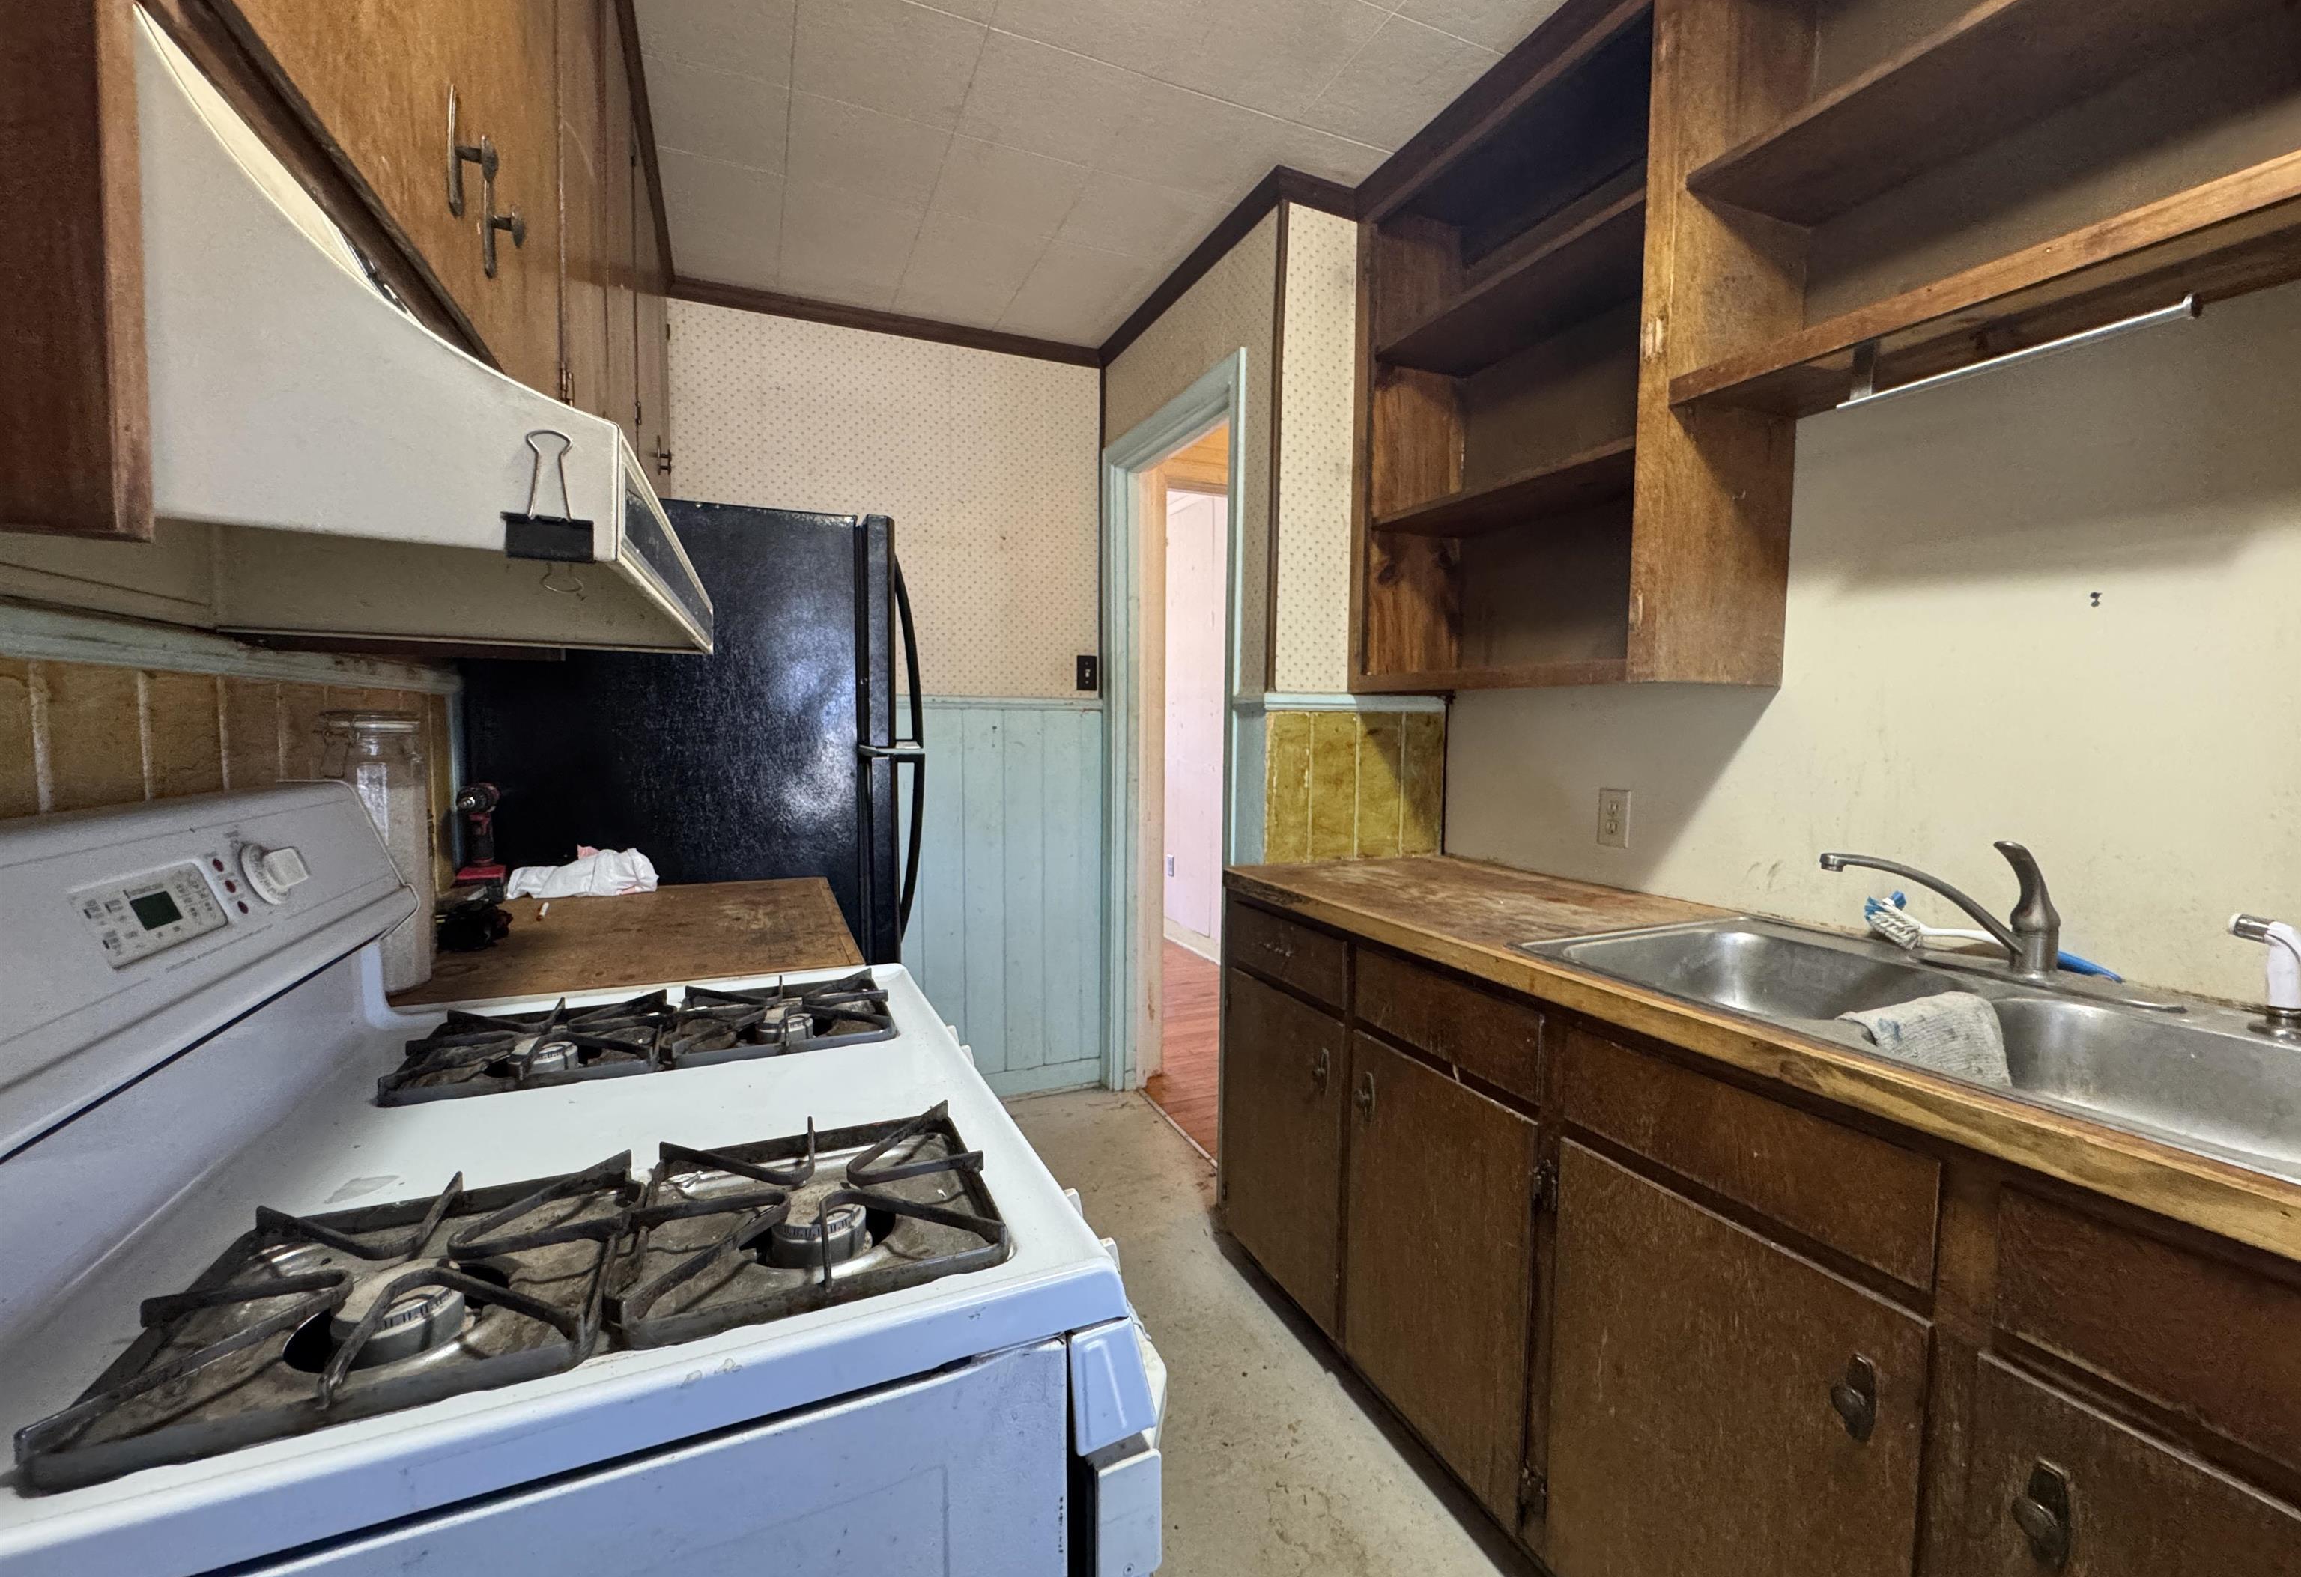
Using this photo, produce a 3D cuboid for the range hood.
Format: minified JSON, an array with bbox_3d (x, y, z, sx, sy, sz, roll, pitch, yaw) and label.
[{"bbox_3d":[-0.637,-0.263,0.749,0.470,0.240,0.750,-1,4,-24],"label":"range hood"}]

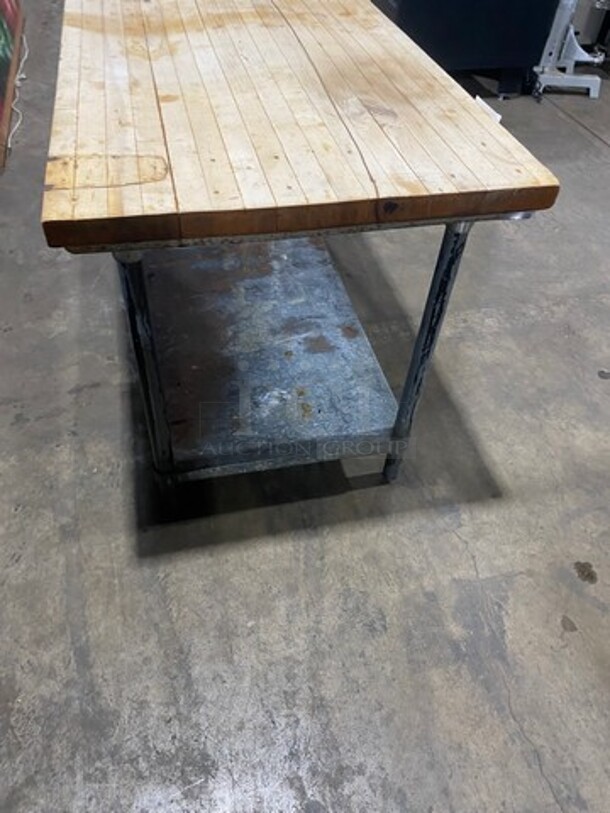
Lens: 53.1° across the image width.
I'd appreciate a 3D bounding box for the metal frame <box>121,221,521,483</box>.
[{"bbox_3d":[-0.162,-0.507,1.676,0.710,0.827,1.400,-8,48,-11],"label":"metal frame"}]

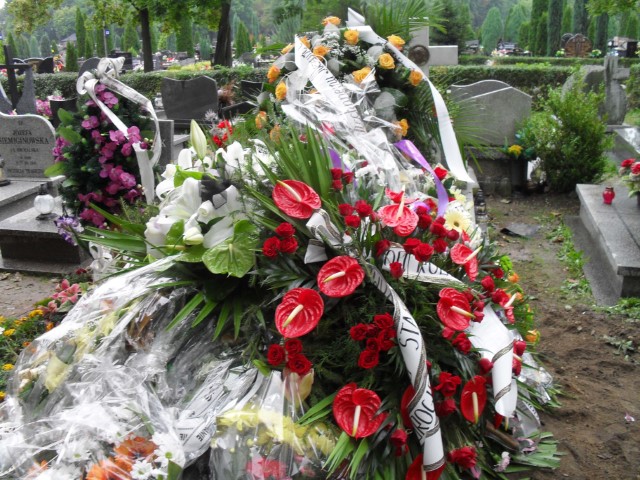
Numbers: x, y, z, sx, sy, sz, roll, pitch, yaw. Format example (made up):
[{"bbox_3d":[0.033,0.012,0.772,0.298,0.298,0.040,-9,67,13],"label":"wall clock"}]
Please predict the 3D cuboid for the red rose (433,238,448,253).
[{"bbox_3d":[0.397,0.018,2.130,0.050,0.048,0.050,0,17,0],"label":"red rose"}]

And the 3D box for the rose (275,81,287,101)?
[{"bbox_3d":[-0.180,-0.681,2.950,0.058,0.080,0.060,-1,18,0],"label":"rose"}]

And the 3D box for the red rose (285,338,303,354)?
[{"bbox_3d":[-0.077,0.309,1.875,0.051,0.051,0.046,2,-11,6],"label":"red rose"}]

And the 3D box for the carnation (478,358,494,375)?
[{"bbox_3d":[0.511,0.387,1.985,0.046,0.050,0.047,-7,2,-20],"label":"carnation"}]

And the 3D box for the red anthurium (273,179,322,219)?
[{"bbox_3d":[-0.072,-0.127,1.980,0.142,0.119,0.055,2,-17,5],"label":"red anthurium"}]

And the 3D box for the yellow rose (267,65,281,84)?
[{"bbox_3d":[-0.212,-0.754,2.950,0.060,0.080,0.060,8,21,26],"label":"yellow rose"}]

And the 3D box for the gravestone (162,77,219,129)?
[{"bbox_3d":[-1.758,-1.839,8.750,0.760,0.710,0.140,3,19,13],"label":"gravestone"}]

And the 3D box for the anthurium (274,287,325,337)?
[{"bbox_3d":[-0.058,0.208,1.830,0.138,0.144,0.060,2,-7,6],"label":"anthurium"}]

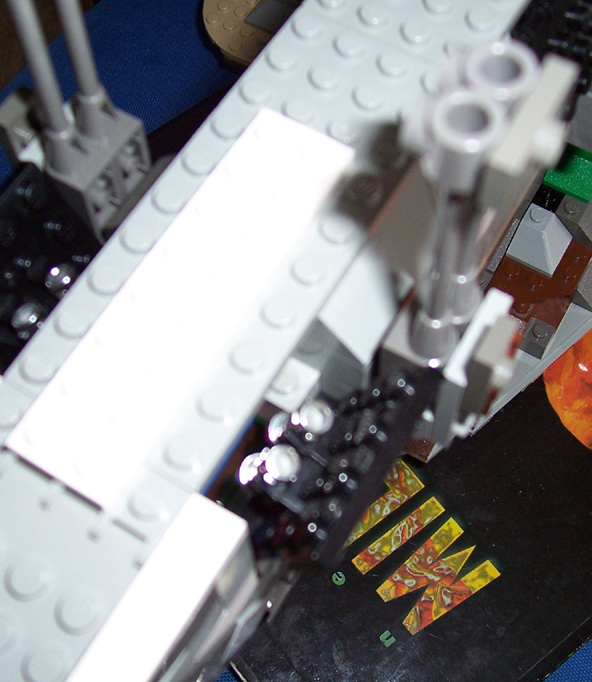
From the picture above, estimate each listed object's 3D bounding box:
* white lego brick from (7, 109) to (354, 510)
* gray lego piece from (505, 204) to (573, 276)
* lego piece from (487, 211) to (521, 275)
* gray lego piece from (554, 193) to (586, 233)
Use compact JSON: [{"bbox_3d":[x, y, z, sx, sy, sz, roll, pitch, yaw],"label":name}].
[{"bbox_3d":[-0.015,-0.007,0.136,0.016,0.005,0.064,28,67,13],"label":"white lego brick"},{"bbox_3d":[0.077,-0.032,0.304,0.016,0.011,0.016,27,69,15],"label":"gray lego piece"},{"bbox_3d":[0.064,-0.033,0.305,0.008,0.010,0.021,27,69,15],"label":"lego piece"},{"bbox_3d":[0.087,-0.040,0.308,0.009,0.011,0.009,27,70,12],"label":"gray lego piece"}]

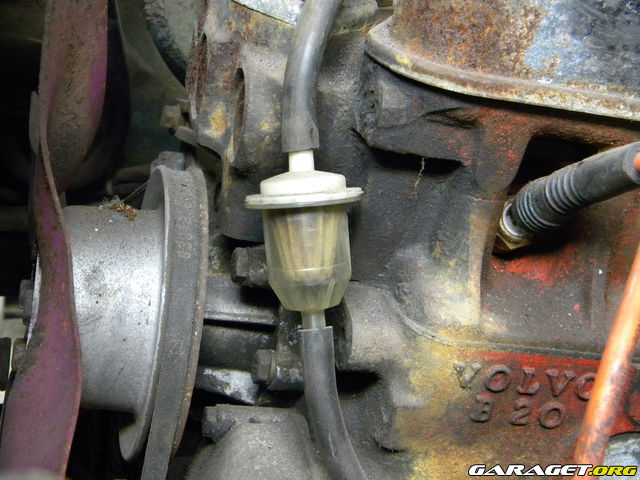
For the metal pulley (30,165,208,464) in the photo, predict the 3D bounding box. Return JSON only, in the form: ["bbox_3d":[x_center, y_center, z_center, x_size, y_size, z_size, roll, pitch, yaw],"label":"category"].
[{"bbox_3d":[-0.089,0.029,0.429,0.061,0.124,0.124,7,22,-16],"label":"metal pulley"}]

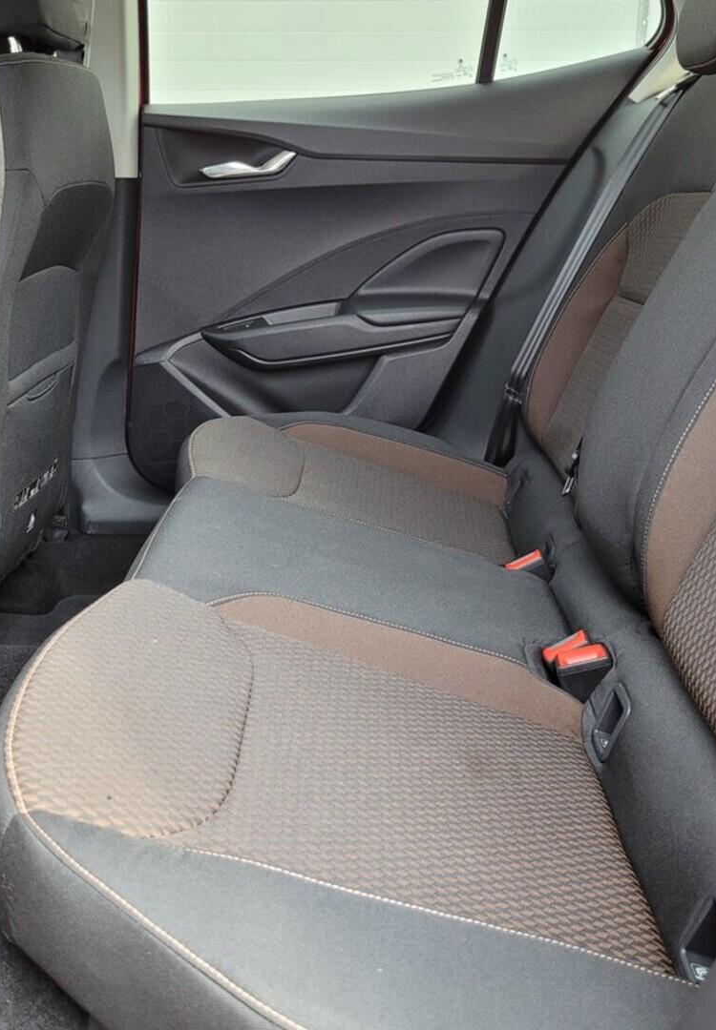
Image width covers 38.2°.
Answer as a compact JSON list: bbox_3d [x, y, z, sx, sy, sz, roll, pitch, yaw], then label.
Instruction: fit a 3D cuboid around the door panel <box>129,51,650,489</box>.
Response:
[{"bbox_3d":[0.024,-0.371,1.692,0.840,0.720,0.120,0,19,-1],"label":"door panel"}]

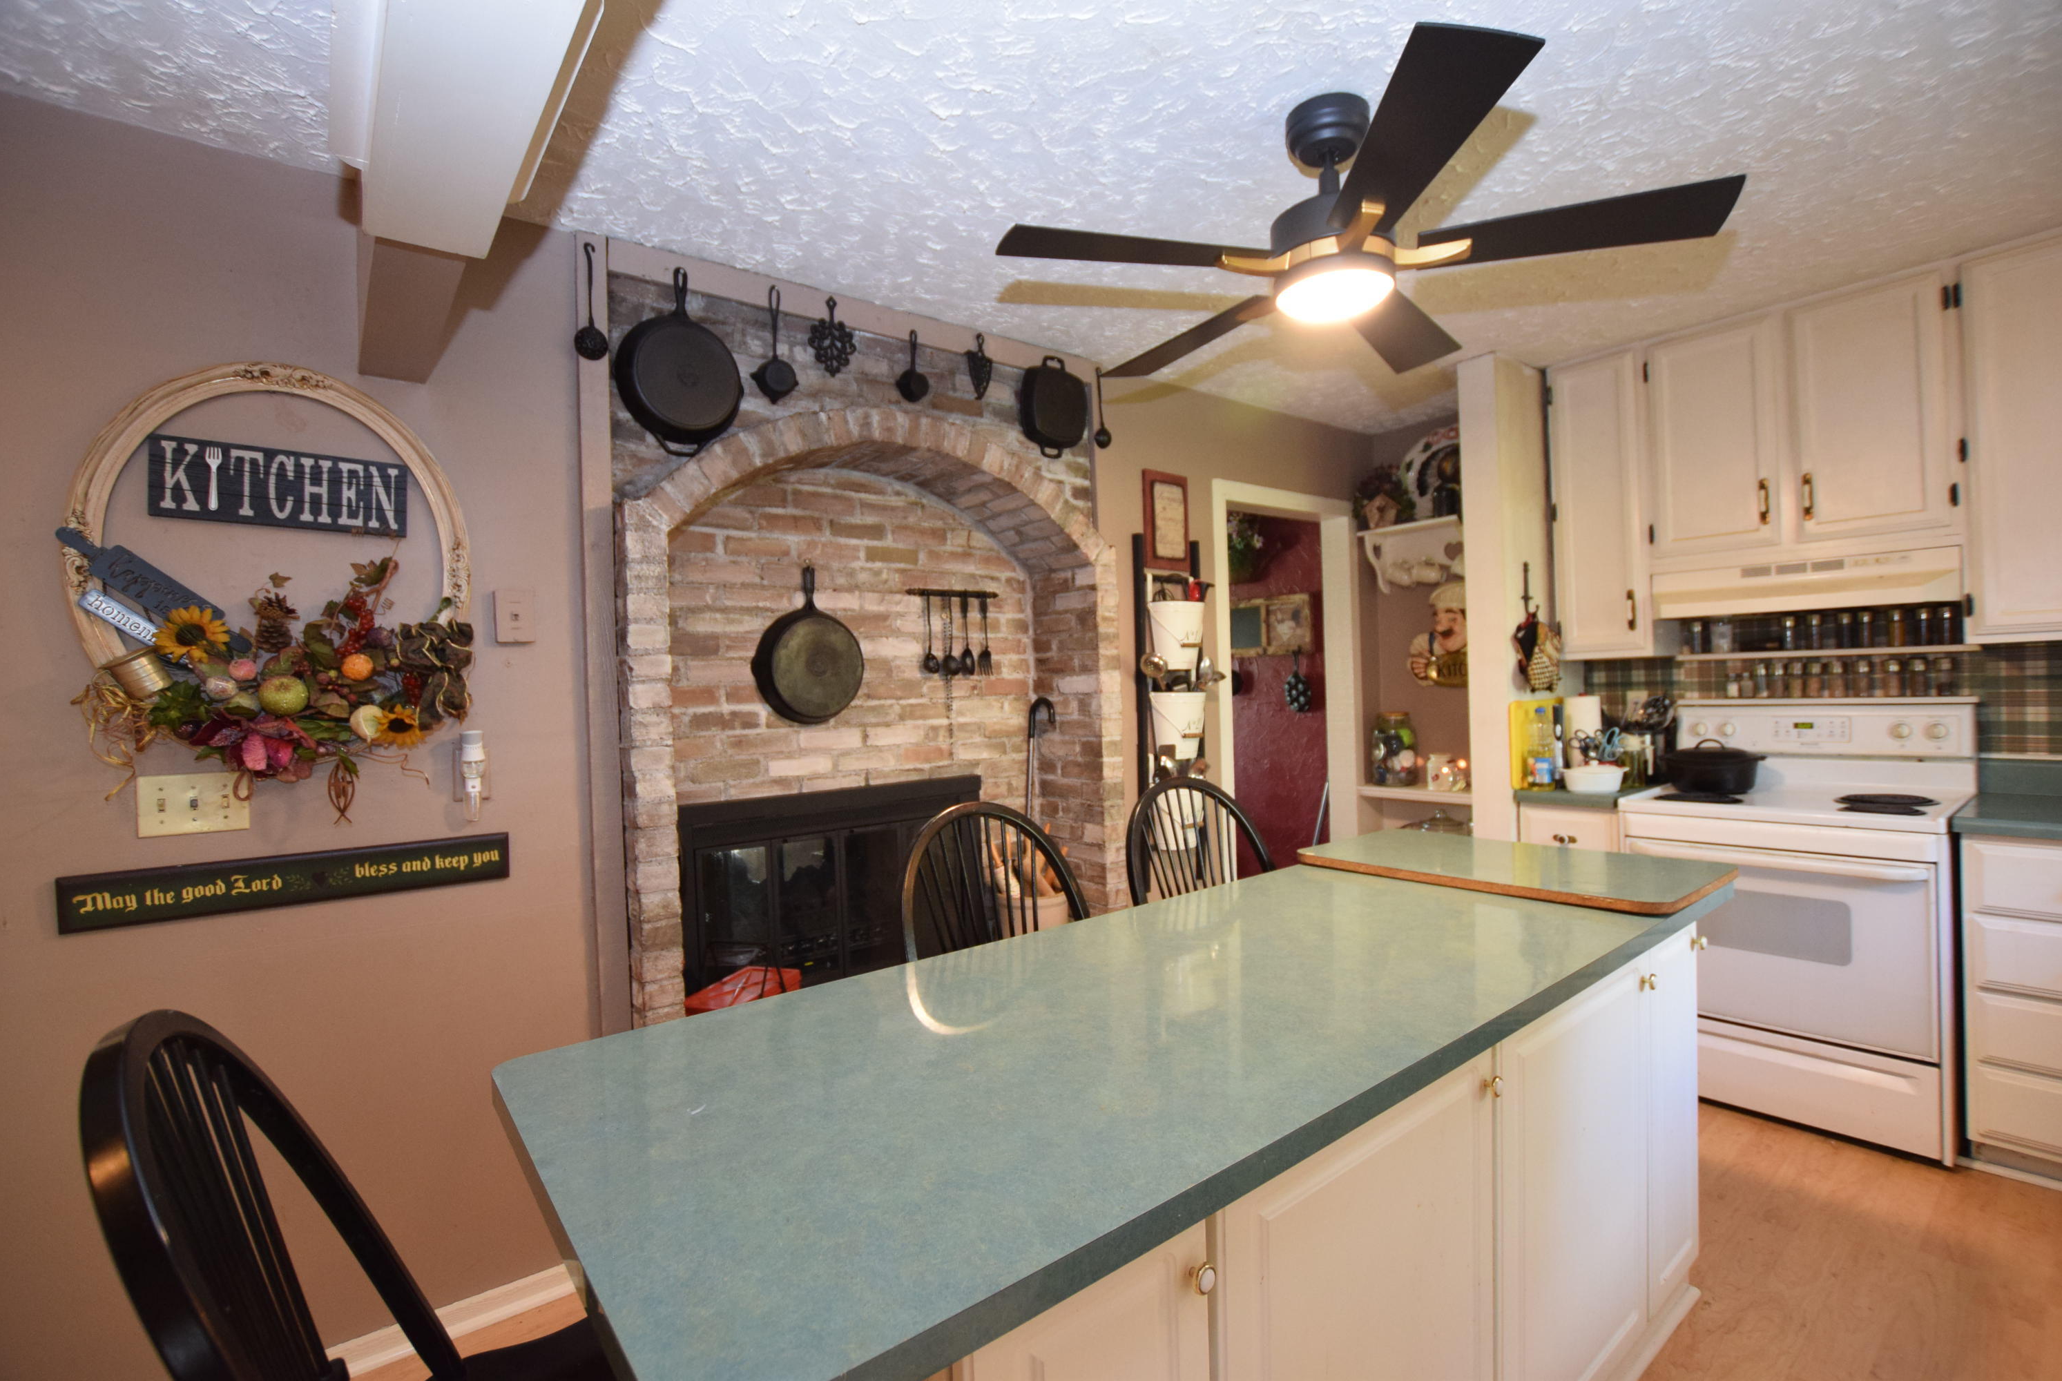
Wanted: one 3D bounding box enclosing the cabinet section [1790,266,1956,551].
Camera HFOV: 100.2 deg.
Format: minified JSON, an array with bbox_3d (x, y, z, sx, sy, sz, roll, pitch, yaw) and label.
[{"bbox_3d":[2.635,-0.838,2.693,0.310,0.738,0.360,-2,0,-40],"label":"cabinet section"}]

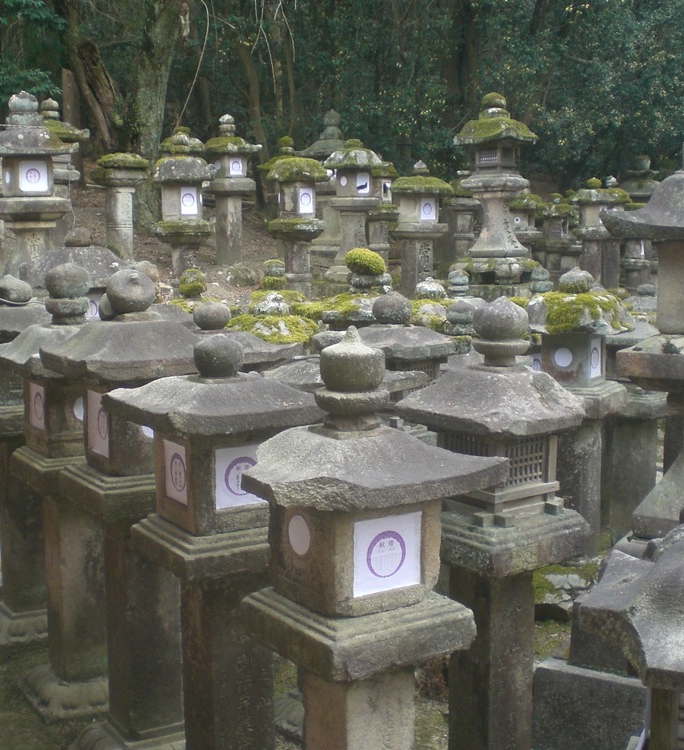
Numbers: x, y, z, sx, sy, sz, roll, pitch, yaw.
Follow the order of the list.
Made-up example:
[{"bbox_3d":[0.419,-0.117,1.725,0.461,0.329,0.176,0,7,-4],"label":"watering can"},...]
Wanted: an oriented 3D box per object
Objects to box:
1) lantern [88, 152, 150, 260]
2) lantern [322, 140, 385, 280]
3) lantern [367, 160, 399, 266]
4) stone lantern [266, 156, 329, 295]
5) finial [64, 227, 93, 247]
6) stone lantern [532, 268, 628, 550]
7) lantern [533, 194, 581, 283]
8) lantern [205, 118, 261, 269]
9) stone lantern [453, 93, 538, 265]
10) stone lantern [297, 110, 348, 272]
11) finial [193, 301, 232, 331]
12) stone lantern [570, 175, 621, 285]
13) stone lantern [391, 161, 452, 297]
[{"bbox_3d":[-2.469,-1.888,12.293,0.500,1.185,0.500,-7,11,-38],"label":"lantern"},{"bbox_3d":[0.123,-1.880,12.526,0.540,1.602,0.540,-8,12,-42],"label":"lantern"},{"bbox_3d":[0.451,-2.066,13.916,0.520,1.480,0.520,8,13,44],"label":"lantern"},{"bbox_3d":[-0.423,-1.308,10.441,0.520,1.474,0.500,-9,14,-42],"label":"stone lantern"},{"bbox_3d":[-1.757,-0.924,7.321,0.180,0.126,0.180,-6,12,-30],"label":"finial"},{"bbox_3d":[1.545,0.217,7.143,0.540,1.827,0.540,5,10,30],"label":"stone lantern"},{"bbox_3d":[2.645,-1.548,13.537,0.450,1.289,0.450,7,12,35],"label":"lantern"},{"bbox_3d":[-1.347,-2.244,13.341,0.520,1.798,0.520,-8,12,-40],"label":"lantern"},{"bbox_3d":[1.782,-2.242,12.863,0.760,2.077,0.760,6,11,35],"label":"stone lantern"},{"bbox_3d":[-0.117,-2.396,14.363,0.720,2.077,0.720,-8,12,-40],"label":"stone lantern"},{"bbox_3d":[-0.575,-0.265,4.878,0.172,0.132,0.172,0,10,0],"label":"finial"},{"bbox_3d":[3.515,-1.899,15.331,0.530,1.664,0.530,5,11,32],"label":"stone lantern"},{"bbox_3d":[0.839,-1.398,11.365,0.450,1.595,0.450,-8,13,-37],"label":"stone lantern"}]

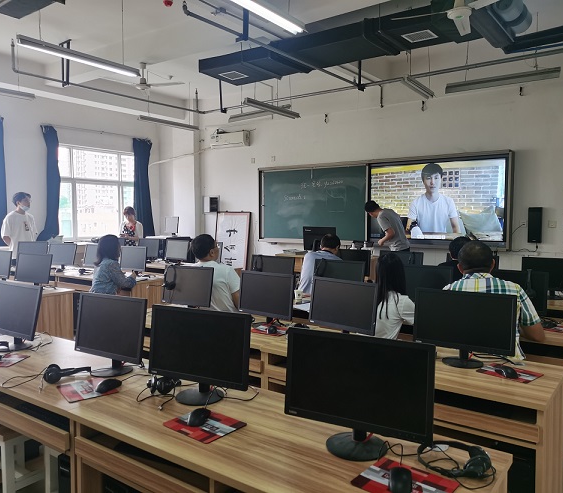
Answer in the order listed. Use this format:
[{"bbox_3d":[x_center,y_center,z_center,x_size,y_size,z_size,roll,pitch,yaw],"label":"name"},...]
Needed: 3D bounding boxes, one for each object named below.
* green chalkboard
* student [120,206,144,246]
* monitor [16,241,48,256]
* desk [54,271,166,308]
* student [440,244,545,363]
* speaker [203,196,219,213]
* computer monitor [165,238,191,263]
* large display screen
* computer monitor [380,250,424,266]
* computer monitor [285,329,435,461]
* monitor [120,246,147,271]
[{"bbox_3d":[0.454,-0.672,8.247,2.060,1.190,0.080,2,4,36],"label":"green chalkboard"},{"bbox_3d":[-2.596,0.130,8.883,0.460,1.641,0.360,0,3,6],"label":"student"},{"bbox_3d":[-3.562,0.116,7.417,0.475,0.345,0.195,1,3,16],"label":"monitor"},{"bbox_3d":[-2.171,0.746,6.691,1.540,0.750,0.620,2,4,36],"label":"desk"},{"bbox_3d":[1.263,0.637,3.115,0.560,1.340,0.720,2,4,30],"label":"student"},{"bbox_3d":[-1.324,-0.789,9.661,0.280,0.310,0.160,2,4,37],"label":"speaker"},{"bbox_3d":[-1.570,0.105,7.791,0.477,0.352,0.190,2,4,35],"label":"computer monitor"},{"bbox_3d":[2.105,-0.587,7.122,2.020,1.230,0.100,2,4,36],"label":"large display screen"},{"bbox_3d":[1.202,0.235,5.172,0.483,0.360,0.190,3,5,39],"label":"computer monitor"},{"bbox_3d":[0.234,0.449,1.585,0.477,0.352,0.190,2,4,30],"label":"computer monitor"},{"bbox_3d":[-1.763,0.188,6.146,0.475,0.345,0.195,2,4,36],"label":"monitor"}]

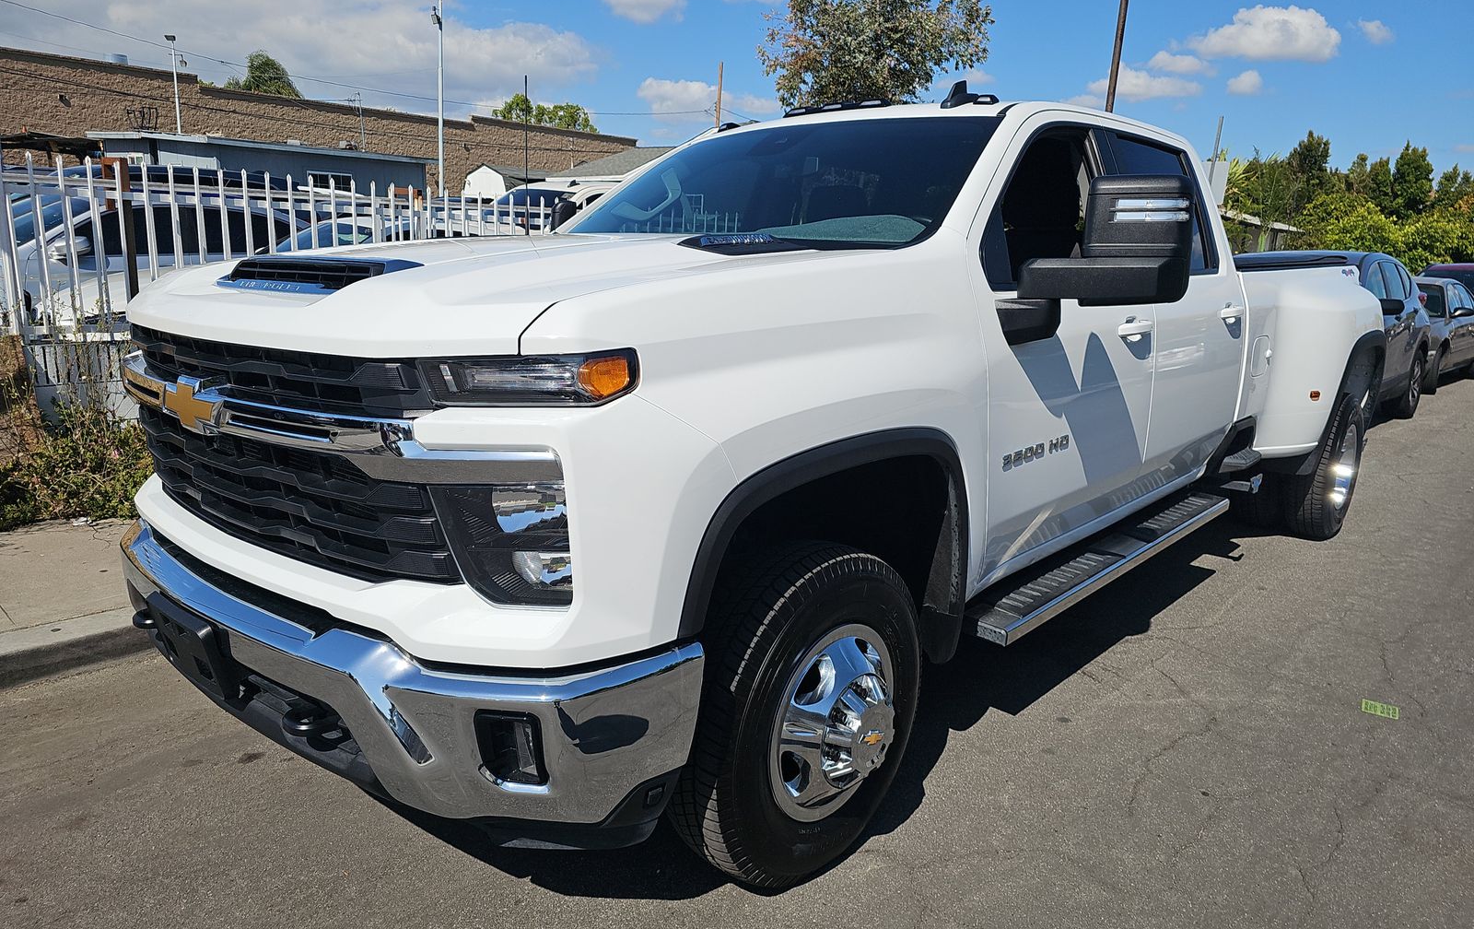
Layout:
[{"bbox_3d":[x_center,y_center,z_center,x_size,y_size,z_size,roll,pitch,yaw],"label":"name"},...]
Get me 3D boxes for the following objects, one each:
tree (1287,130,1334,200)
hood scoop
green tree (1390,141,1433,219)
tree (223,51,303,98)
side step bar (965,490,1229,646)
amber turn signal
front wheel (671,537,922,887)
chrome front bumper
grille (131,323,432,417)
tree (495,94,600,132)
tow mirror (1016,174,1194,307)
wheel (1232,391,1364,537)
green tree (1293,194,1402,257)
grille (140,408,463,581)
[{"bbox_3d":[17.337,-7.425,30.376,1.900,5.630,1.900,8,13,28],"label":"tree"},{"bbox_3d":[-0.963,-0.446,2.274,0.840,0.085,0.260,11,15,41],"label":"hood scoop"},{"bbox_3d":[22.916,-8.159,33.959,1.900,5.740,1.900,9,14,32],"label":"green tree"},{"bbox_3d":[-19.444,-12.198,40.959,4.500,9.520,4.500,-4,13,-24],"label":"tree"},{"bbox_3d":[1.335,0.315,3.456,0.170,0.070,2.000,11,17,41],"label":"side step bar"},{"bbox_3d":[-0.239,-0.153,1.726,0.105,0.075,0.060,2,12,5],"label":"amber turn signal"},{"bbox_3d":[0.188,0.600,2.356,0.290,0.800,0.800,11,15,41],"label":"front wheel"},{"bbox_3d":[-1.004,0.321,2.288,2.060,0.330,0.500,11,15,41],"label":"chrome front bumper"},{"bbox_3d":[-1.112,-0.231,2.151,1.420,0.125,0.140,11,15,41],"label":"grille"},{"bbox_3d":[-8.893,-12.643,45.887,5.000,8.810,4.800,-1,12,-11],"label":"tree"},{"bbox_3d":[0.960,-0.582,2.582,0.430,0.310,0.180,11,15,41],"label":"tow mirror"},{"bbox_3d":[3.109,-0.012,5.513,0.580,0.800,0.800,11,15,41],"label":"wheel"},{"bbox_3d":[15.932,-5.367,25.957,3.400,3.340,3.000,9,13,30],"label":"green tree"},{"bbox_3d":[-1.108,0.029,2.212,1.440,0.240,0.180,11,15,41],"label":"grille"}]

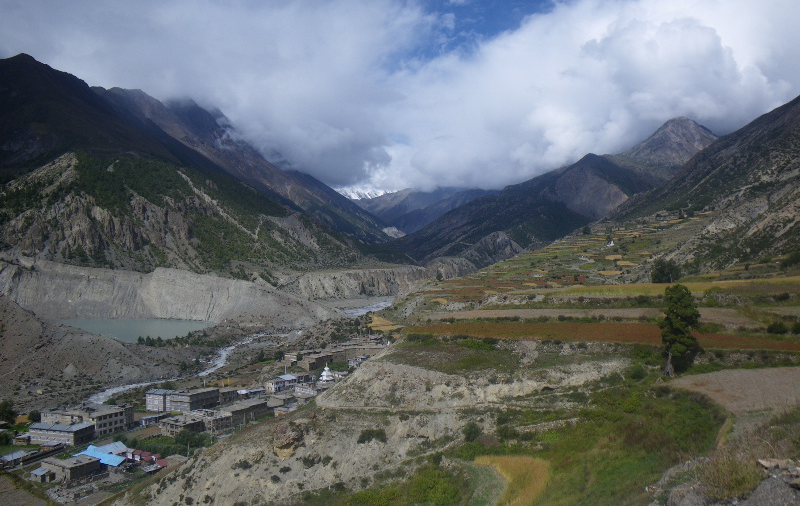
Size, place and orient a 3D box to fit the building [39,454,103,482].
[{"bbox_3d":[-119.900,77.800,235.900,15.600,4.400,11.800,0,0,27],"label":"building"}]

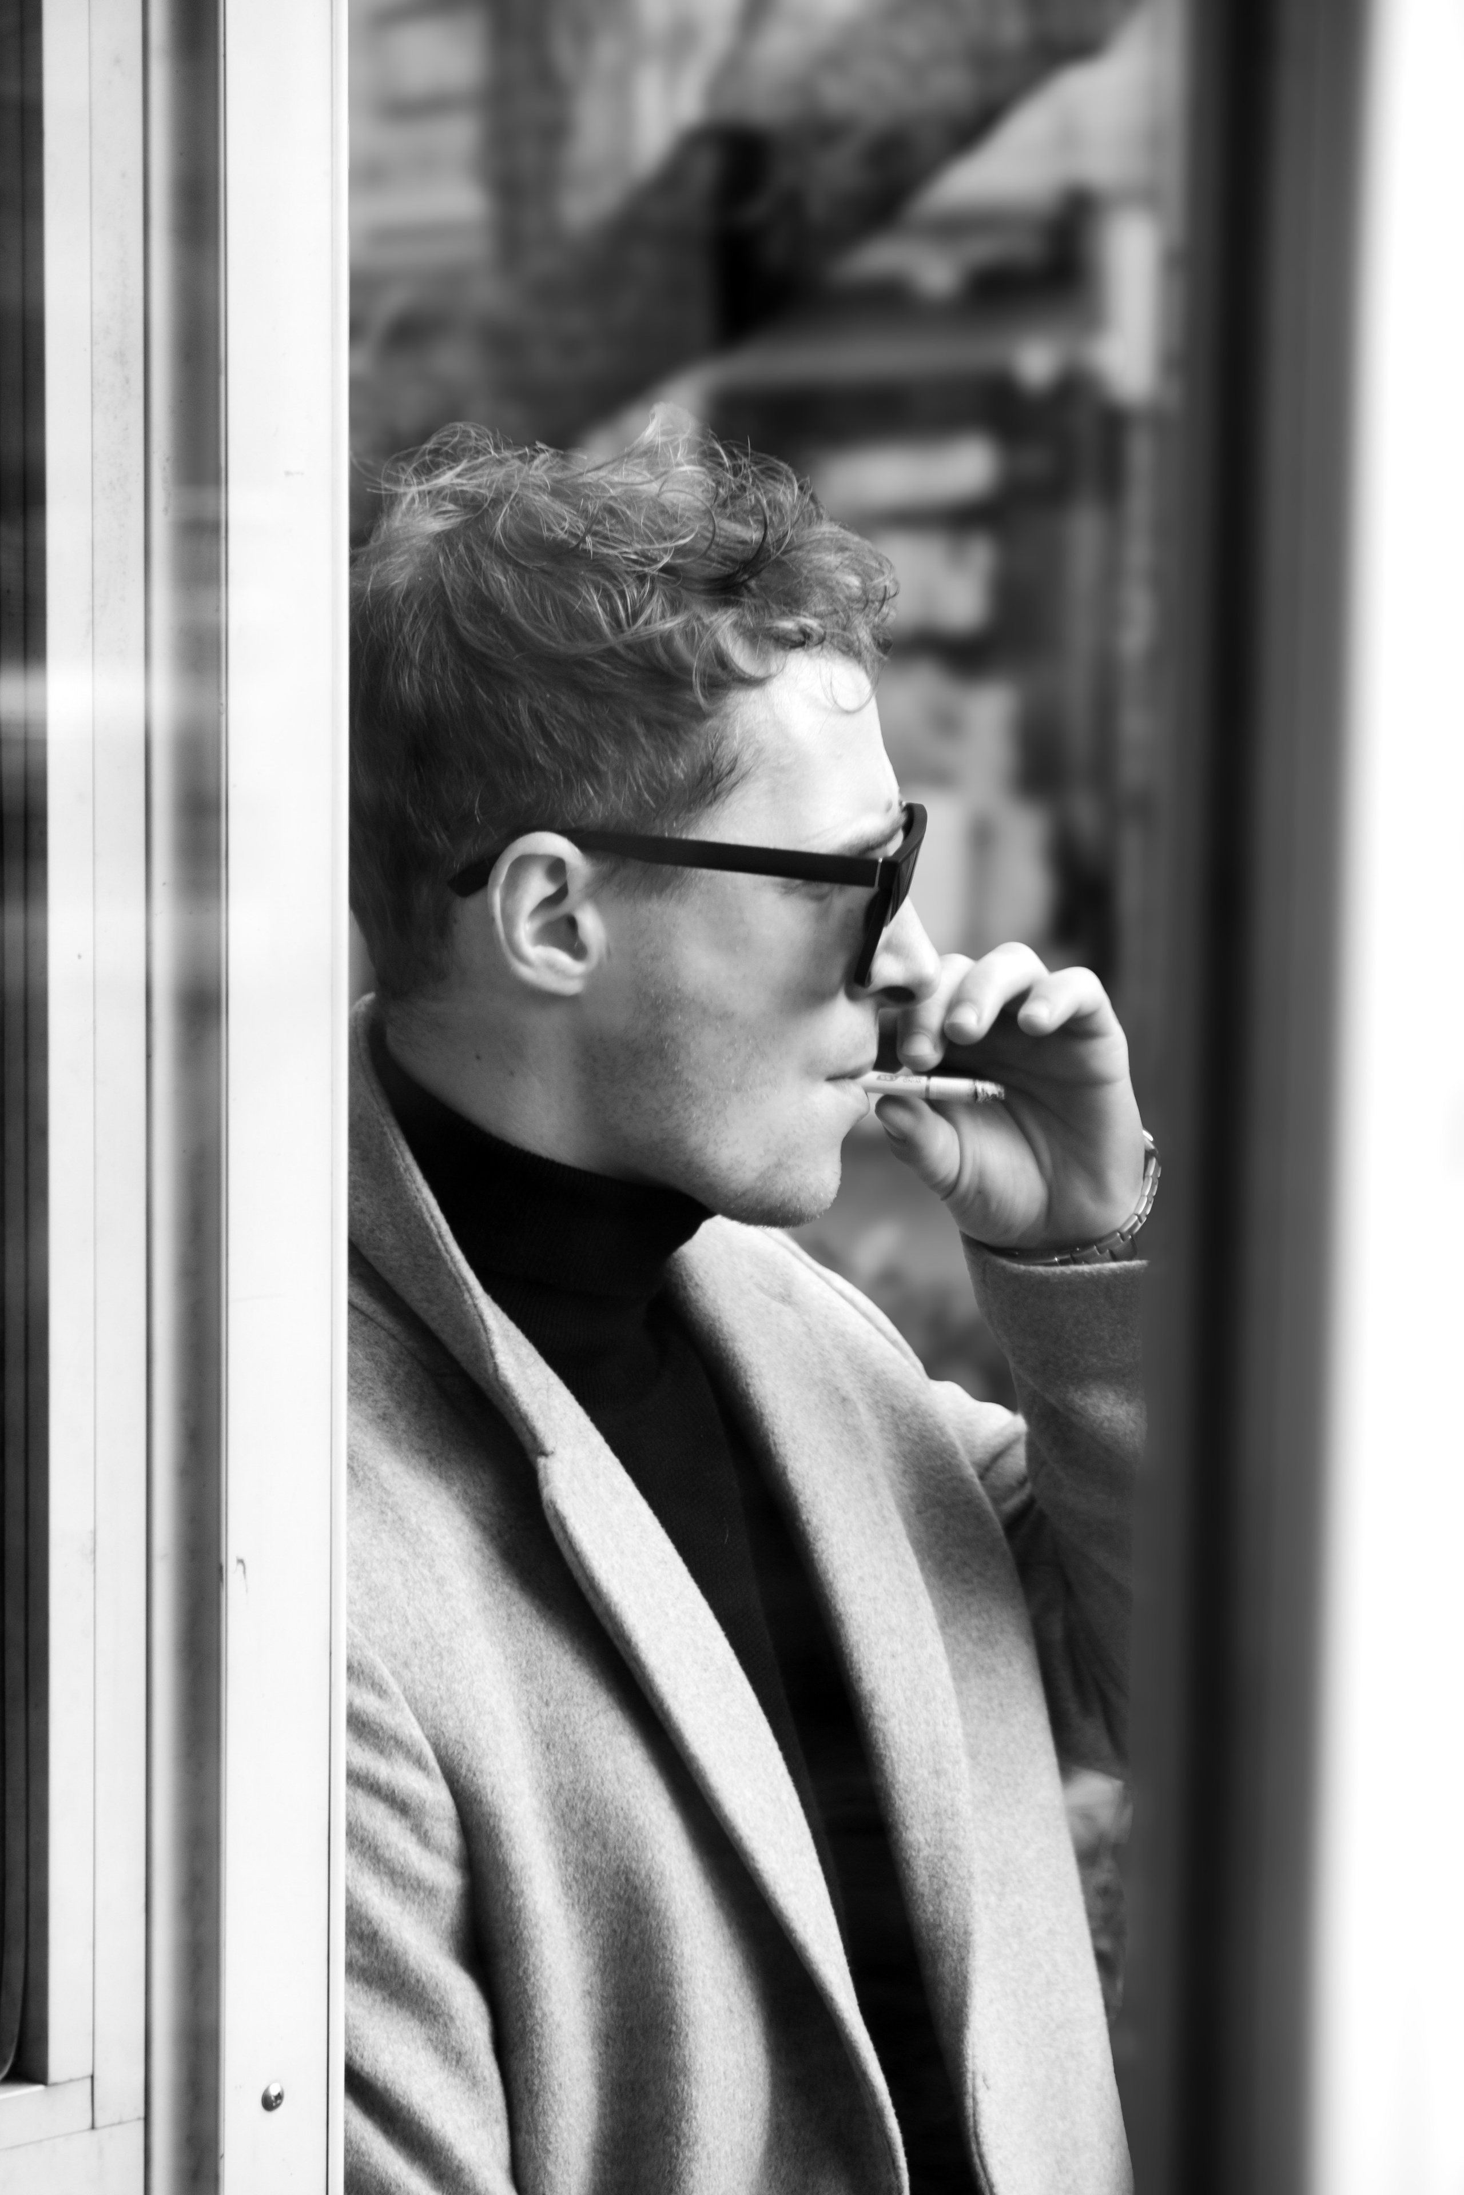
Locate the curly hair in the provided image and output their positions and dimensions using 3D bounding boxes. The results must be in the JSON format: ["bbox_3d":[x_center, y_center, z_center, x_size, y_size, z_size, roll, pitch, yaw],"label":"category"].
[{"bbox_3d":[-0.045,-0.137,1.770,0.208,0.202,0.180,2,6,8],"label":"curly hair"}]

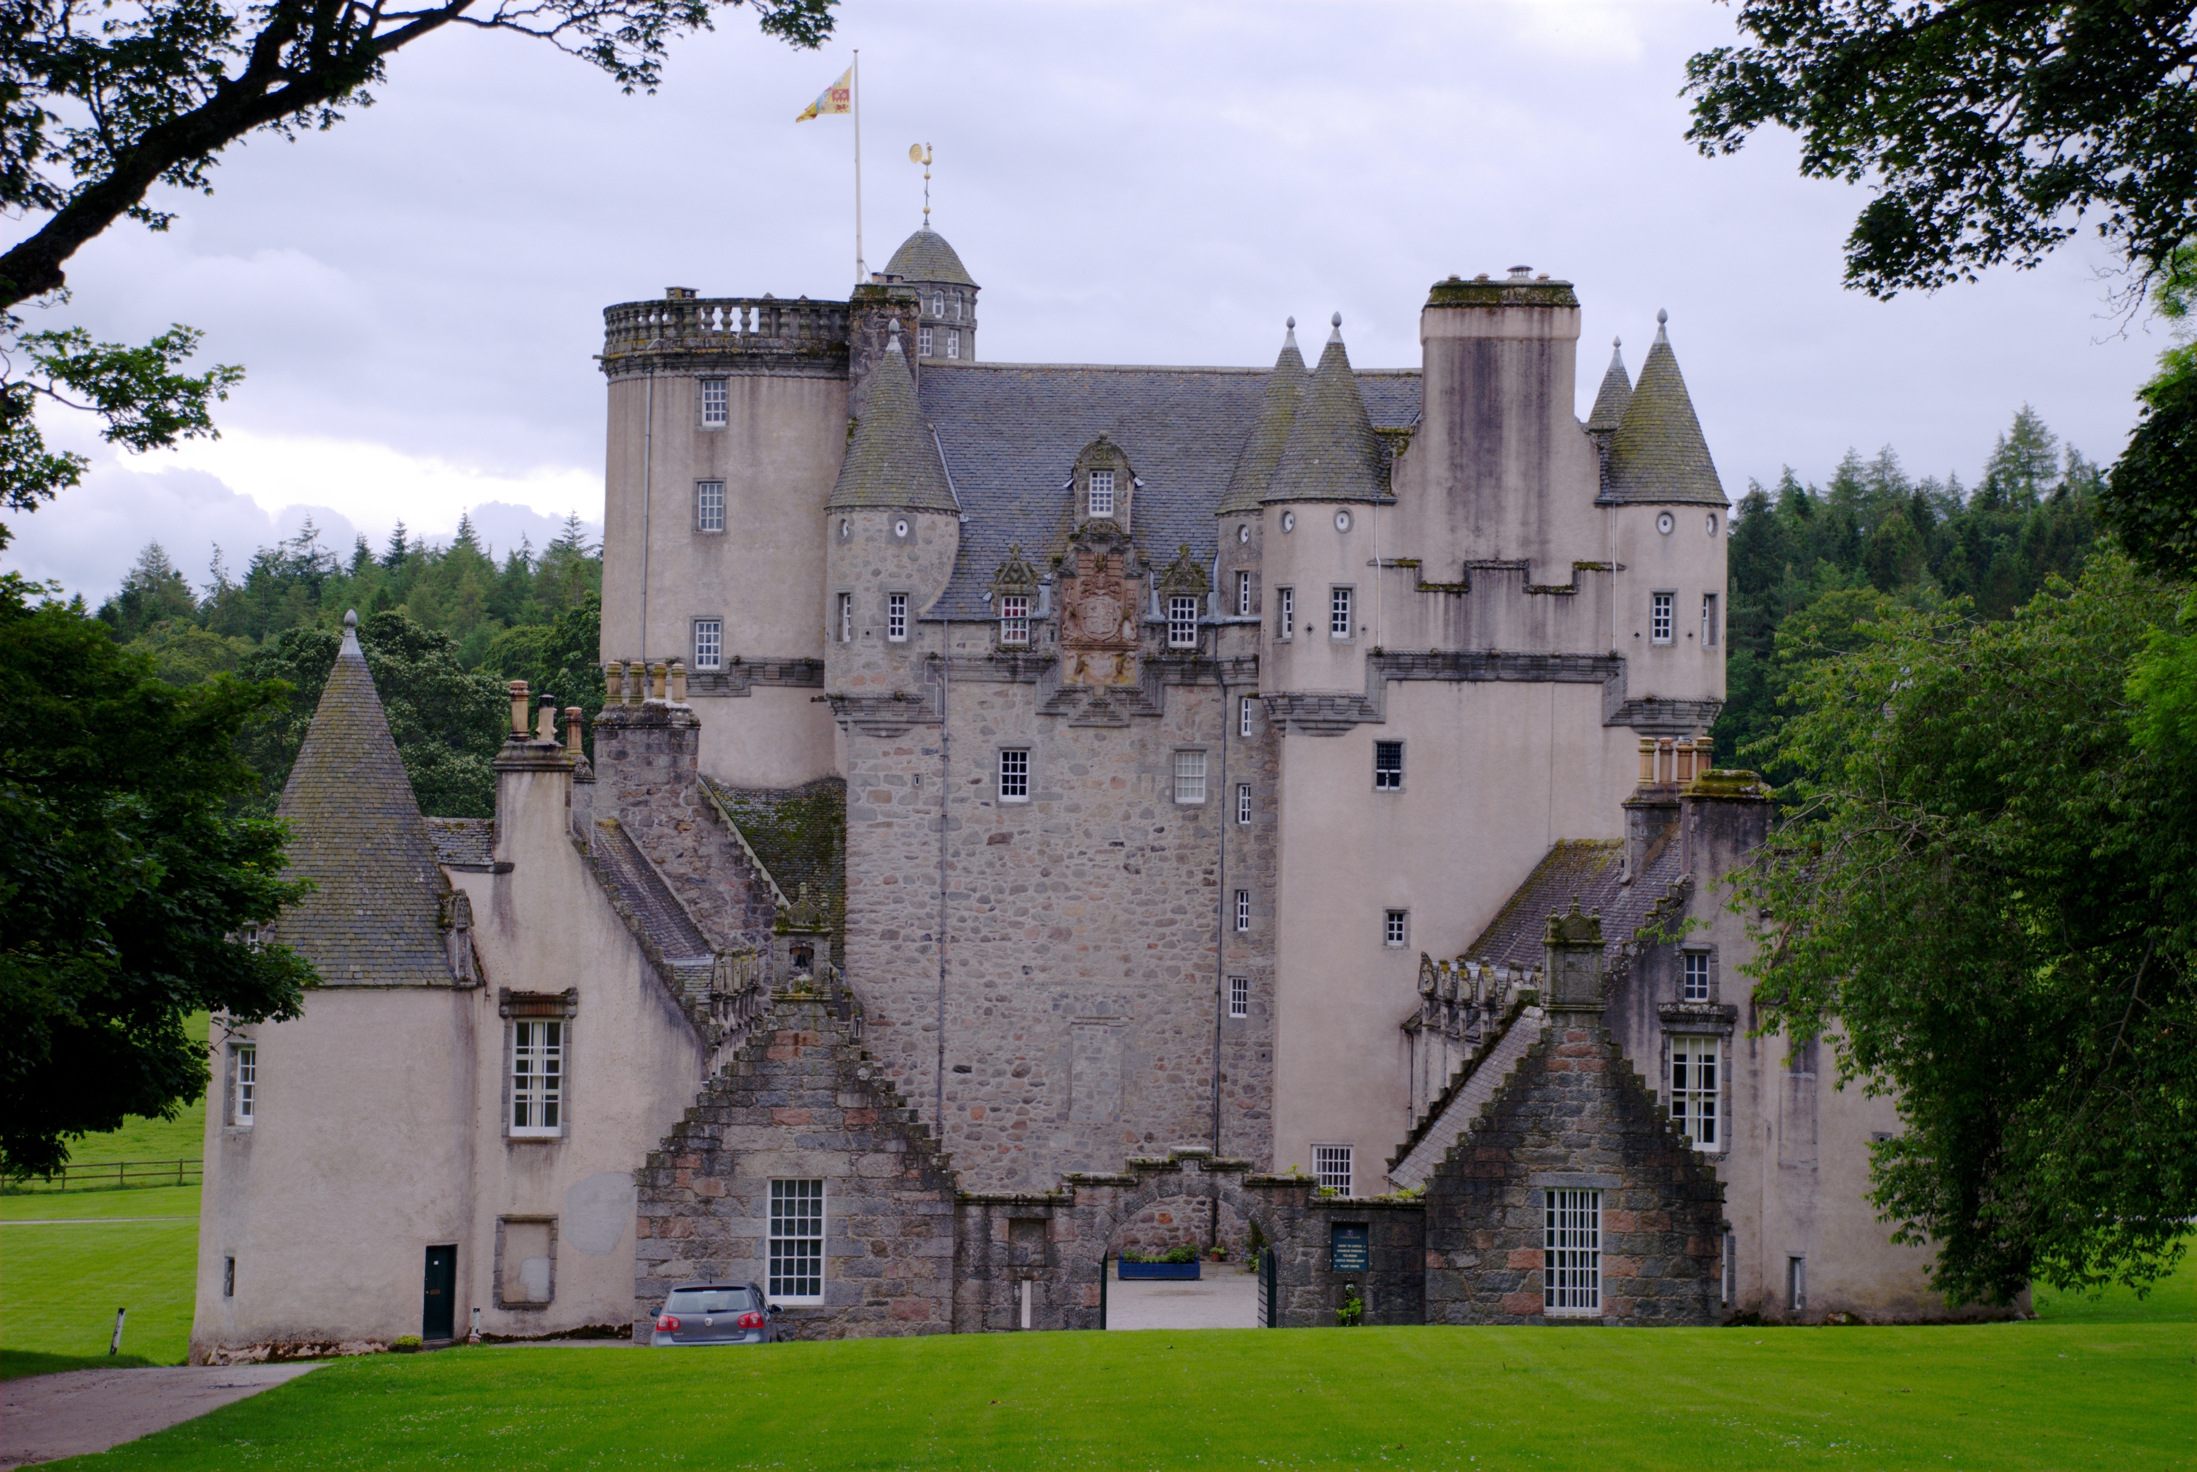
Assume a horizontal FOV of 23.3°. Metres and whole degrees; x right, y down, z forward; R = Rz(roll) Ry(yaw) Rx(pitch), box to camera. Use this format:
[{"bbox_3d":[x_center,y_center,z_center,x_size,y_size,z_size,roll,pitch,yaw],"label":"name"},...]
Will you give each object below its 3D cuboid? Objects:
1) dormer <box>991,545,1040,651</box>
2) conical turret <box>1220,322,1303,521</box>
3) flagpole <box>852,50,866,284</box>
[{"bbox_3d":[-1.639,-2.748,105.800,1.000,2.100,1.000,1,-2,-3],"label":"dormer"},{"bbox_3d":[4.471,-7.421,124.000,3.400,4.550,3.400,1,-1,-4],"label":"conical turret"},{"bbox_3d":[-5.926,-13.894,131.500,0.120,6.200,0.120,-1,-1,-4],"label":"flagpole"}]

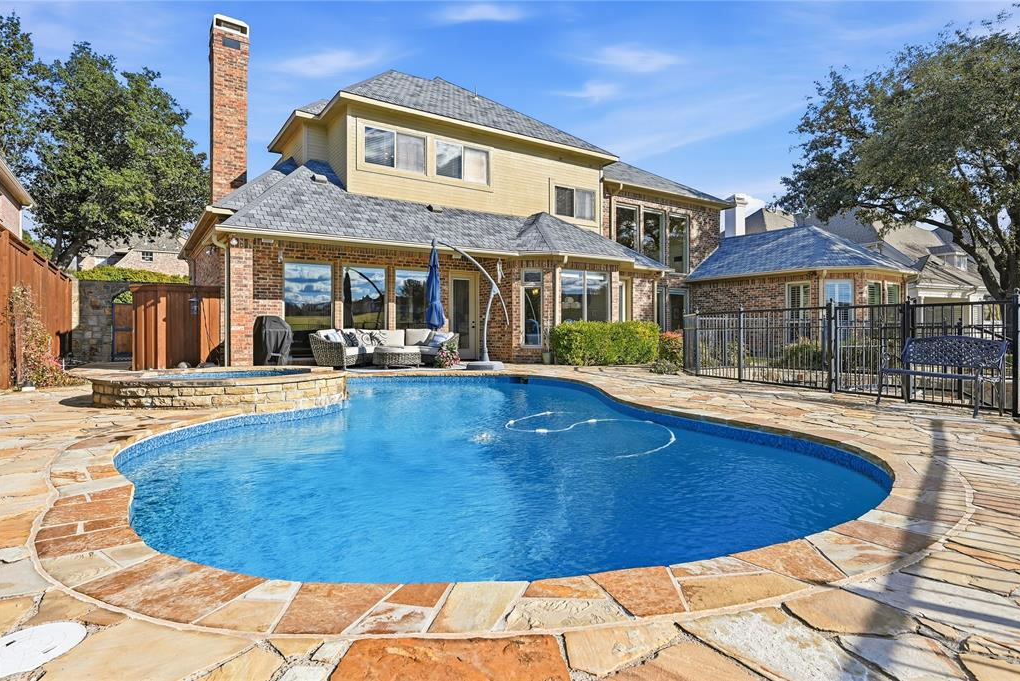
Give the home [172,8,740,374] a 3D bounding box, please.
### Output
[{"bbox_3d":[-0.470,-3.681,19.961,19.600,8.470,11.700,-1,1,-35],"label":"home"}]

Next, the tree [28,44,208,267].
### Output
[{"bbox_3d":[-16.500,-5.885,22.700,6.800,12.900,6.800,-1,1,-36],"label":"tree"}]

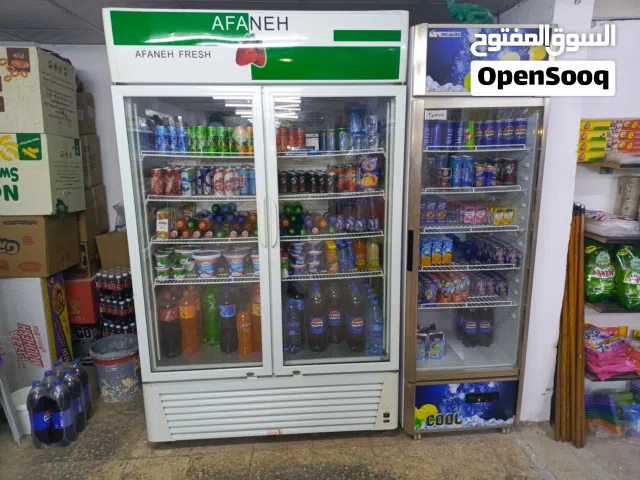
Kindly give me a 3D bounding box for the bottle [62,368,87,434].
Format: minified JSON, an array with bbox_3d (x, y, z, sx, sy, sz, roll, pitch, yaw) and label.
[{"bbox_3d":[-1.338,0.862,2.300,0.107,0.334,0.107,-1,12,0],"label":"bottle"}]

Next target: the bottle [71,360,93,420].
[{"bbox_3d":[-1.348,0.841,2.404,0.107,0.334,0.107,-1,12,0],"label":"bottle"}]

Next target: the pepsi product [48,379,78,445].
[{"bbox_3d":[-1.328,0.883,2.197,0.107,0.334,0.107,-1,12,0],"label":"pepsi product"}]

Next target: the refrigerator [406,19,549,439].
[{"bbox_3d":[0.693,-0.004,2.295,0.610,1.978,0.600,-2,12,-4],"label":"refrigerator"}]

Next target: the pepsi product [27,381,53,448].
[{"bbox_3d":[-1.434,0.887,2.187,0.107,0.334,0.107,-1,12,0],"label":"pepsi product"}]

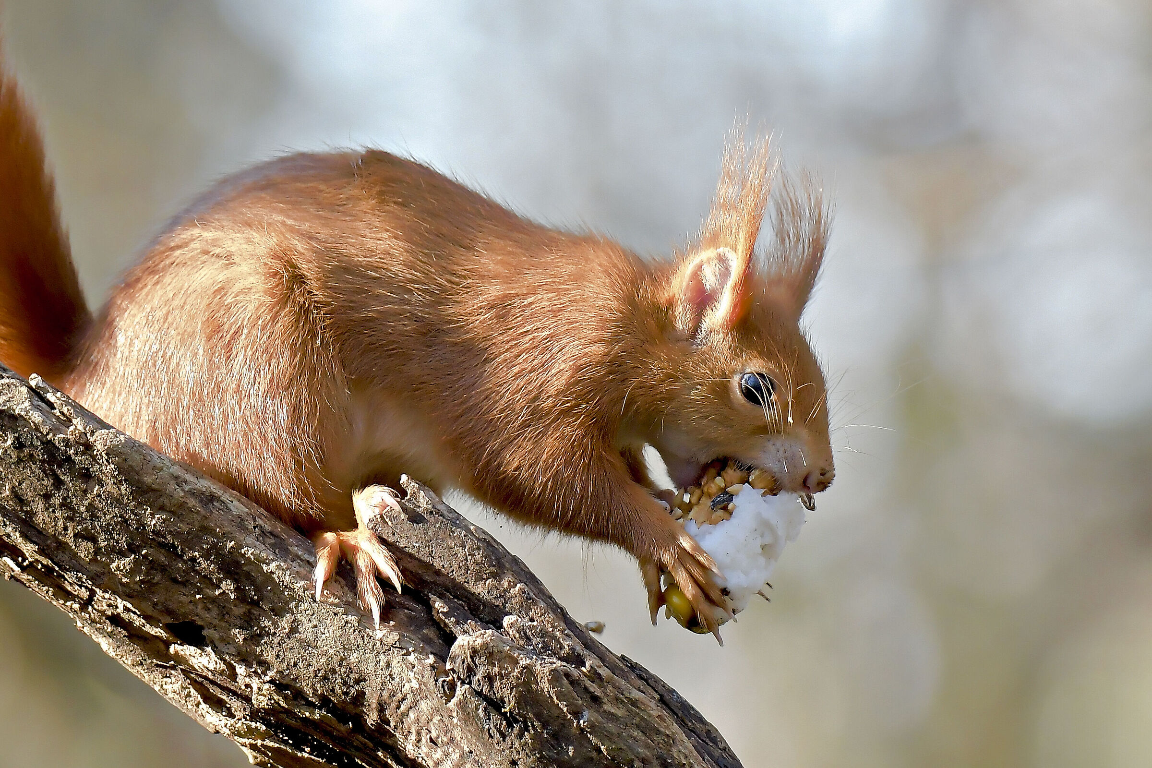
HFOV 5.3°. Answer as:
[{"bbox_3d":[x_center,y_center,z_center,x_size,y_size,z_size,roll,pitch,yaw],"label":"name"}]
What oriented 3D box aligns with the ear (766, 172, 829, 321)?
[{"bbox_3d":[0.053,-0.033,2.972,0.012,0.034,0.007,5,-5,30],"label":"ear"}]

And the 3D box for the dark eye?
[{"bbox_3d":[0.043,0.001,2.950,0.009,0.008,0.006,2,-3,9],"label":"dark eye"}]

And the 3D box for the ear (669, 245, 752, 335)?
[{"bbox_3d":[0.032,-0.022,2.952,0.015,0.019,0.009,10,3,20],"label":"ear"}]

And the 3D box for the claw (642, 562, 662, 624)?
[{"bbox_3d":[0.018,0.050,2.952,0.004,0.015,0.004,-7,0,-9],"label":"claw"}]

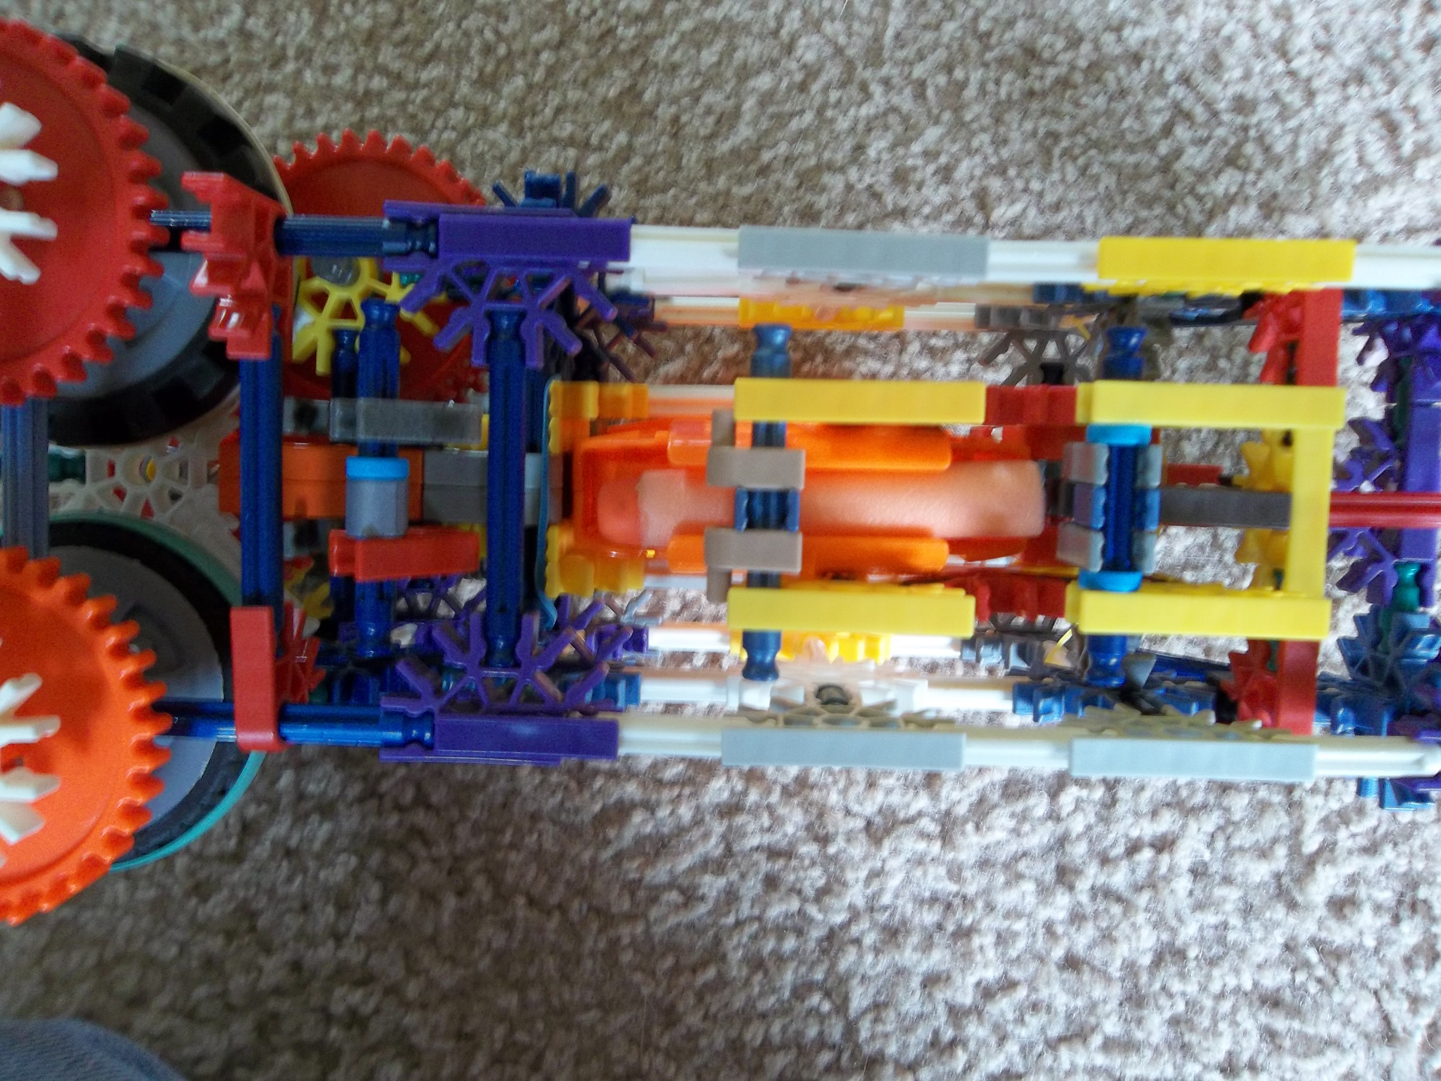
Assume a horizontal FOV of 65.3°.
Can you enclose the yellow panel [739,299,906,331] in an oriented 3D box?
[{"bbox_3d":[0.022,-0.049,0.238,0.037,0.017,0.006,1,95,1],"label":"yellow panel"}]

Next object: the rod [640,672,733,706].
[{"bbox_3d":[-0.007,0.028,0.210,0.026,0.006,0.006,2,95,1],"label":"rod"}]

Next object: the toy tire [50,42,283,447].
[{"bbox_3d":[-0.106,-0.050,0.192,0.066,0.022,0.066,2,95,1],"label":"toy tire"}]

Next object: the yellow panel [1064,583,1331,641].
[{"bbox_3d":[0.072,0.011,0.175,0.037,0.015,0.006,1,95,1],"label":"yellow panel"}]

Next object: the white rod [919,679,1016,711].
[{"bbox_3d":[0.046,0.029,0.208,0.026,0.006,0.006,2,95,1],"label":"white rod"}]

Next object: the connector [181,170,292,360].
[{"bbox_3d":[-0.070,-0.039,0.165,0.006,0.022,0.024,2,95,1],"label":"connector"}]

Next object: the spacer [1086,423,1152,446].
[{"bbox_3d":[0.060,-0.016,0.170,0.010,0.010,0.003,1,95,1],"label":"spacer"}]

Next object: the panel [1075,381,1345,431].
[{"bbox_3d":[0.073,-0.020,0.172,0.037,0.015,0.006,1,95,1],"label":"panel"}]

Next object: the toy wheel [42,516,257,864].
[{"bbox_3d":[-0.108,0.026,0.194,0.063,0.014,0.063,0,95,1],"label":"toy wheel"}]

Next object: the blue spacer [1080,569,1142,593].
[{"bbox_3d":[0.059,0.006,0.169,0.010,0.010,0.003,2,95,1],"label":"blue spacer"}]

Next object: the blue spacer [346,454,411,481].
[{"bbox_3d":[-0.052,-0.011,0.170,0.010,0.010,0.003,2,95,1],"label":"blue spacer"}]

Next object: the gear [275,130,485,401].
[{"bbox_3d":[-0.064,-0.044,0.202,0.056,0.006,0.056,1,95,1],"label":"gear"}]

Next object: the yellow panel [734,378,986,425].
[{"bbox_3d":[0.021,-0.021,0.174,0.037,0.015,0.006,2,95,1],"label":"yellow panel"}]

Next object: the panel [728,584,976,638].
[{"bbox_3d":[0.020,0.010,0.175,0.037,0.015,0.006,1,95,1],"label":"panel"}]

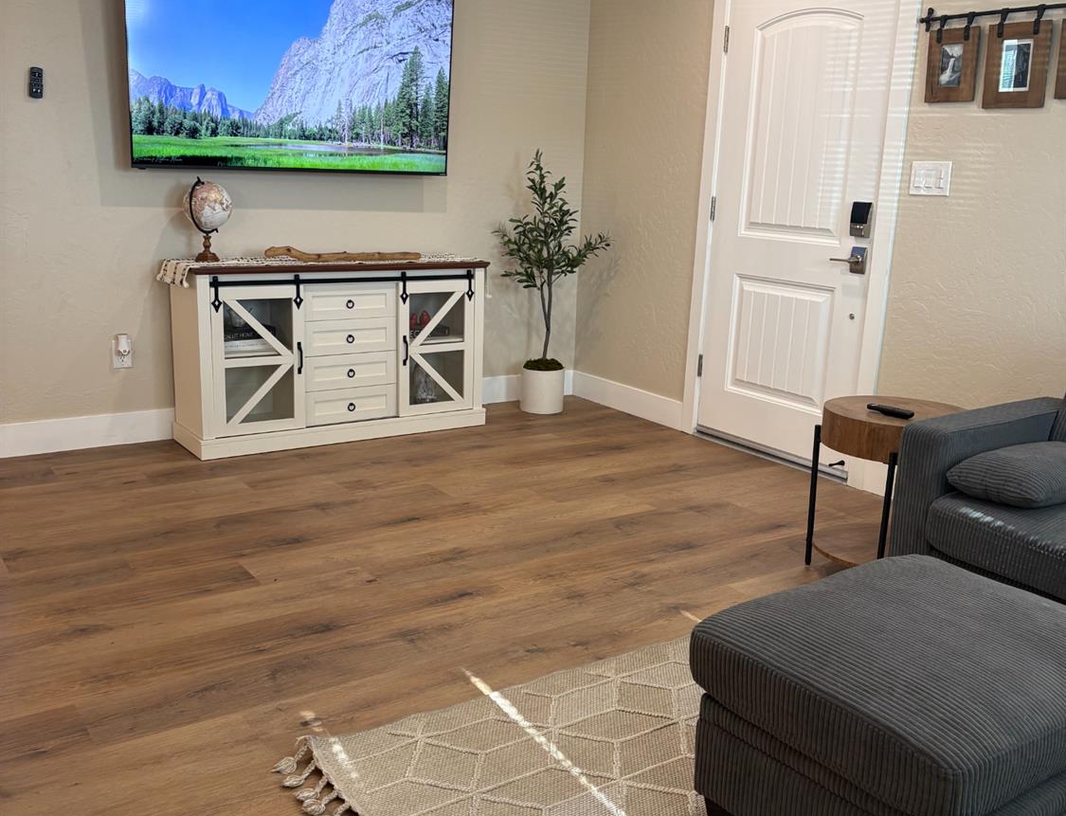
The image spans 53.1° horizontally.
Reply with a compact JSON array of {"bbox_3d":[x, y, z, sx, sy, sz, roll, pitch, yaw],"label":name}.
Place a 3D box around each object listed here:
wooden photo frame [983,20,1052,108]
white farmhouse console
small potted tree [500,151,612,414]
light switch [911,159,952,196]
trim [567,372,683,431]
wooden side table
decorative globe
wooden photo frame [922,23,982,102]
[{"bbox_3d":[1.583,-1.115,3.481,0.020,0.267,0.221,-7,16,-33],"label":"wooden photo frame"},{"bbox_3d":[-0.884,-0.269,4.799,1.385,0.785,0.380,-7,16,-33],"label":"white farmhouse console"},{"bbox_3d":[0.092,-0.614,5.309,0.500,1.287,0.460,2,13,0],"label":"small potted tree"},{"bbox_3d":[1.424,-0.820,3.820,0.012,0.117,0.163,-7,16,-33],"label":"light switch"},{"bbox_3d":[0.474,-0.041,5.438,0.015,0.141,0.920,-7,16,-33],"label":"trim"},{"bbox_3d":[1.142,0.265,3.420,0.470,0.520,0.470,-7,16,-33],"label":"wooden side table"},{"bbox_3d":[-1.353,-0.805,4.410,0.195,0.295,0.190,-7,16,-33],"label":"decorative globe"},{"bbox_3d":[1.449,-1.179,3.677,0.020,0.240,0.200,-7,16,-33],"label":"wooden photo frame"}]

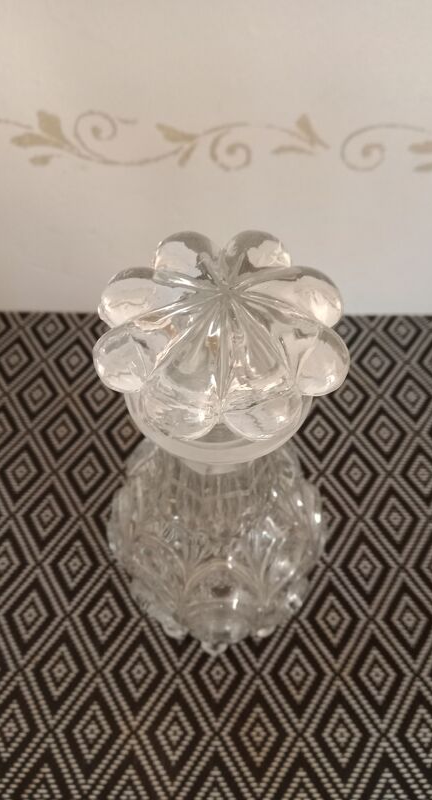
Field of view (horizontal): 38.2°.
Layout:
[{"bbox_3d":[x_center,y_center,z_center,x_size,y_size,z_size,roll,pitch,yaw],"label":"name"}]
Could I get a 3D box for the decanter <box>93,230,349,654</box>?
[{"bbox_3d":[0.001,0.036,0.262,0.105,0.229,0.105,-1,59,0],"label":"decanter"}]

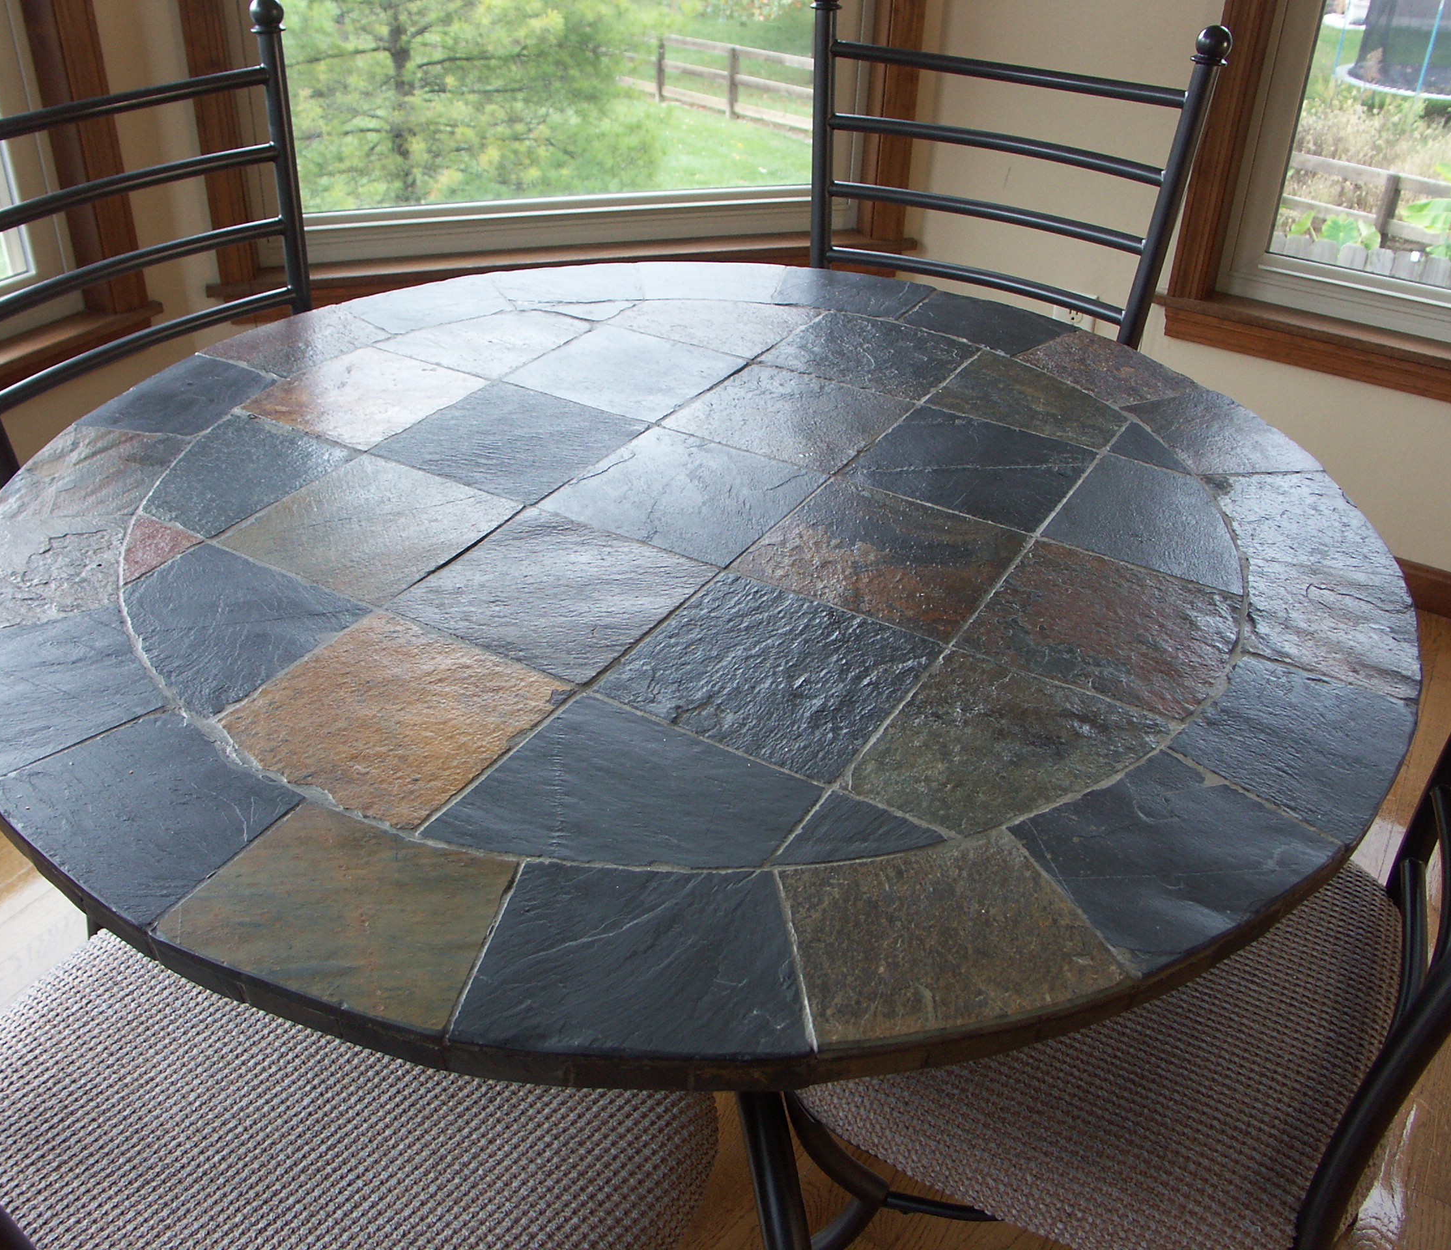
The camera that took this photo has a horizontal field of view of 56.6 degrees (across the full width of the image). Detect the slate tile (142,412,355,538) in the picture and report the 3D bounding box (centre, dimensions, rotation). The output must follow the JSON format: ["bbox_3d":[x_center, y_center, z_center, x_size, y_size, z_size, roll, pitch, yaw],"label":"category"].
[{"bbox_3d":[-0.423,-0.125,1.135,0.145,0.011,0.170,20,38,24],"label":"slate tile"}]

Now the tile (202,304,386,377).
[{"bbox_3d":[-0.471,-0.311,1.502,0.131,0.012,0.188,26,41,30],"label":"tile"}]

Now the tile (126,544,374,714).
[{"bbox_3d":[-0.400,0.004,1.044,0.194,0.012,0.171,20,38,24],"label":"tile"}]

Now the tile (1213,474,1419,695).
[{"bbox_3d":[0.505,-0.048,1.172,0.150,0.012,0.360,7,35,7],"label":"tile"}]

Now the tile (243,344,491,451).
[{"bbox_3d":[-0.374,-0.234,1.393,0.186,0.012,0.192,18,37,22],"label":"tile"}]

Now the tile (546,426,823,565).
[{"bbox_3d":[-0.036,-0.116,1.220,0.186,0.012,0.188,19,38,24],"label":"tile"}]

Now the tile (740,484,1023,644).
[{"bbox_3d":[0.138,-0.058,1.166,0.199,0.012,0.200,20,38,24],"label":"tile"}]

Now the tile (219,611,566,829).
[{"bbox_3d":[-0.238,0.067,0.962,0.187,0.012,0.187,19,38,23],"label":"tile"}]

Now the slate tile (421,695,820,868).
[{"bbox_3d":[-0.056,0.115,0.804,0.187,0.011,0.156,20,38,24],"label":"slate tile"}]

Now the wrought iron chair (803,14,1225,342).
[{"bbox_3d":[0.240,-0.218,1.780,0.510,1.075,0.550,18,37,22],"label":"wrought iron chair"}]

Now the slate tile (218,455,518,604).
[{"bbox_3d":[-0.281,-0.077,1.073,0.165,0.011,0.168,20,38,24],"label":"slate tile"}]

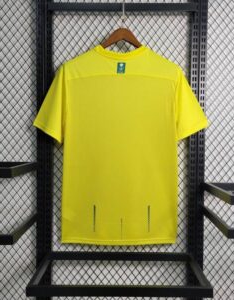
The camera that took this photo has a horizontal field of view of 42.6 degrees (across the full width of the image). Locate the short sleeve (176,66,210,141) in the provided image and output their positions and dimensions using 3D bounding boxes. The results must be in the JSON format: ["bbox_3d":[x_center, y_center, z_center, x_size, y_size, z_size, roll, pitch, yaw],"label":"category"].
[{"bbox_3d":[0.284,-0.175,1.130,0.130,0.280,0.080,0,0,0],"label":"short sleeve"}]

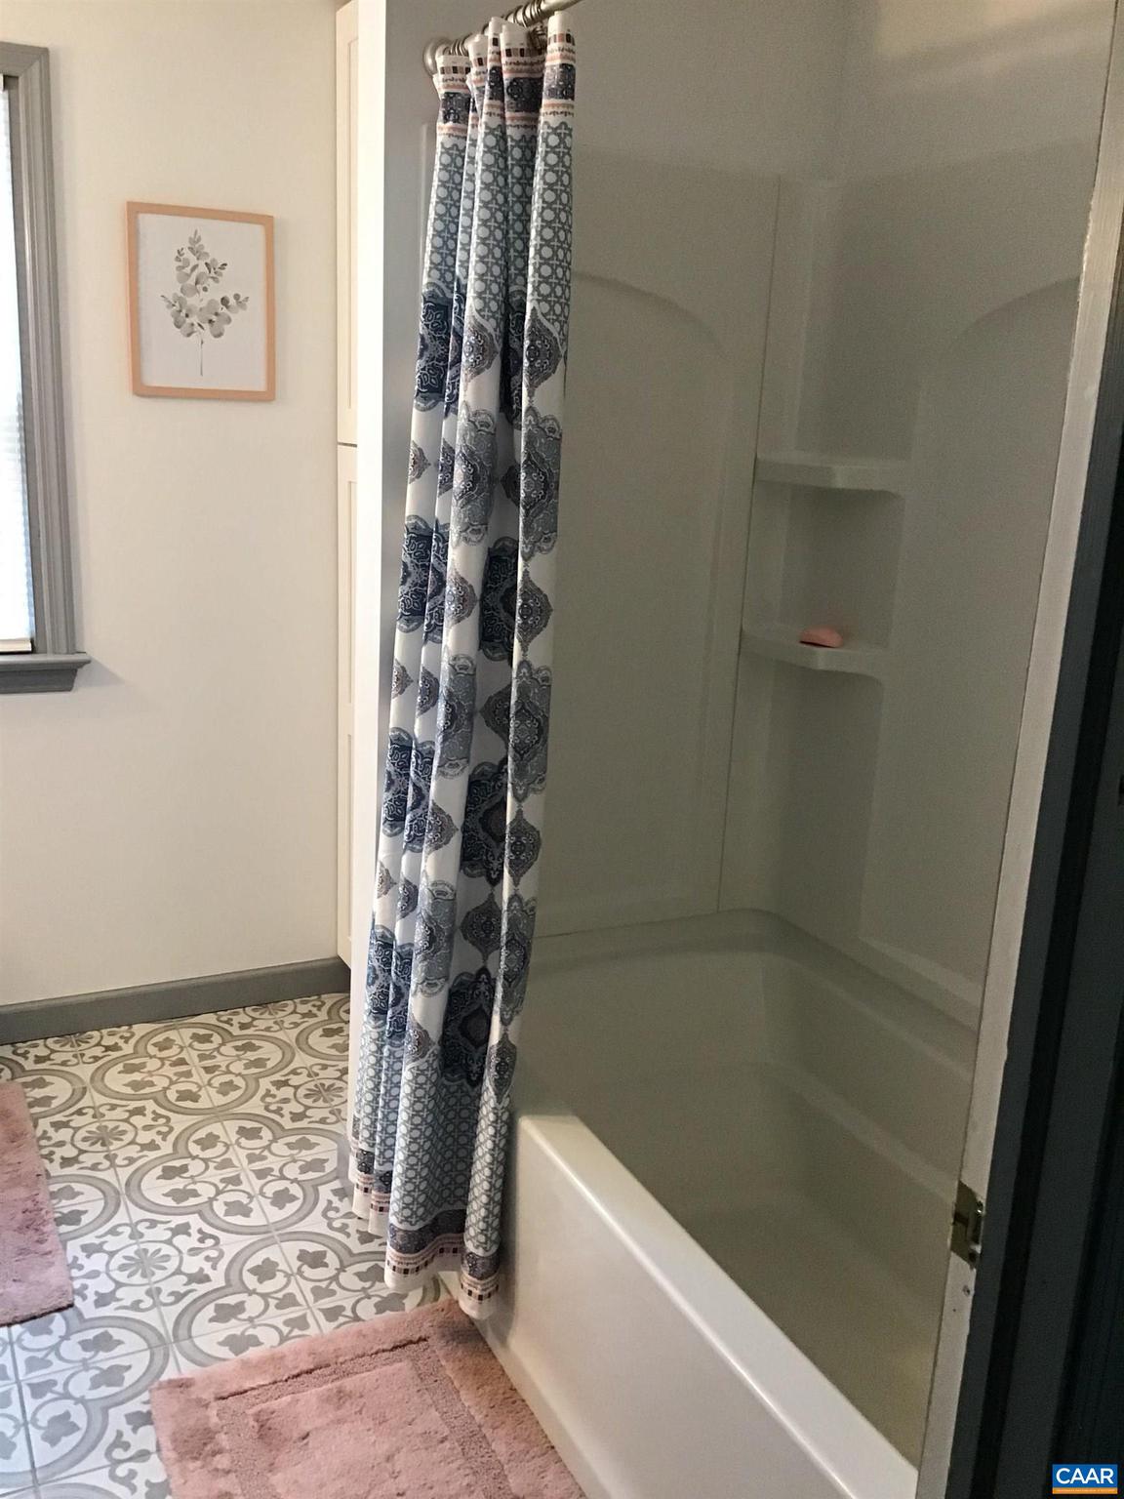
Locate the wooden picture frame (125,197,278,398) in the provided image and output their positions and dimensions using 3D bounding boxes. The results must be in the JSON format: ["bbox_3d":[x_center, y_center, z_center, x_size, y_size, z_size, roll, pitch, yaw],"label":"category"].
[{"bbox_3d":[-0.750,-0.929,2.814,0.296,0.374,0.020,-5,16,-26],"label":"wooden picture frame"}]

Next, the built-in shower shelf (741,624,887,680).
[{"bbox_3d":[0.465,-0.178,2.473,0.129,0.052,0.270,-7,17,-34],"label":"built-in shower shelf"}]

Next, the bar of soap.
[{"bbox_3d":[0.468,-0.201,2.425,0.083,0.030,0.054,15,19,39],"label":"bar of soap"}]

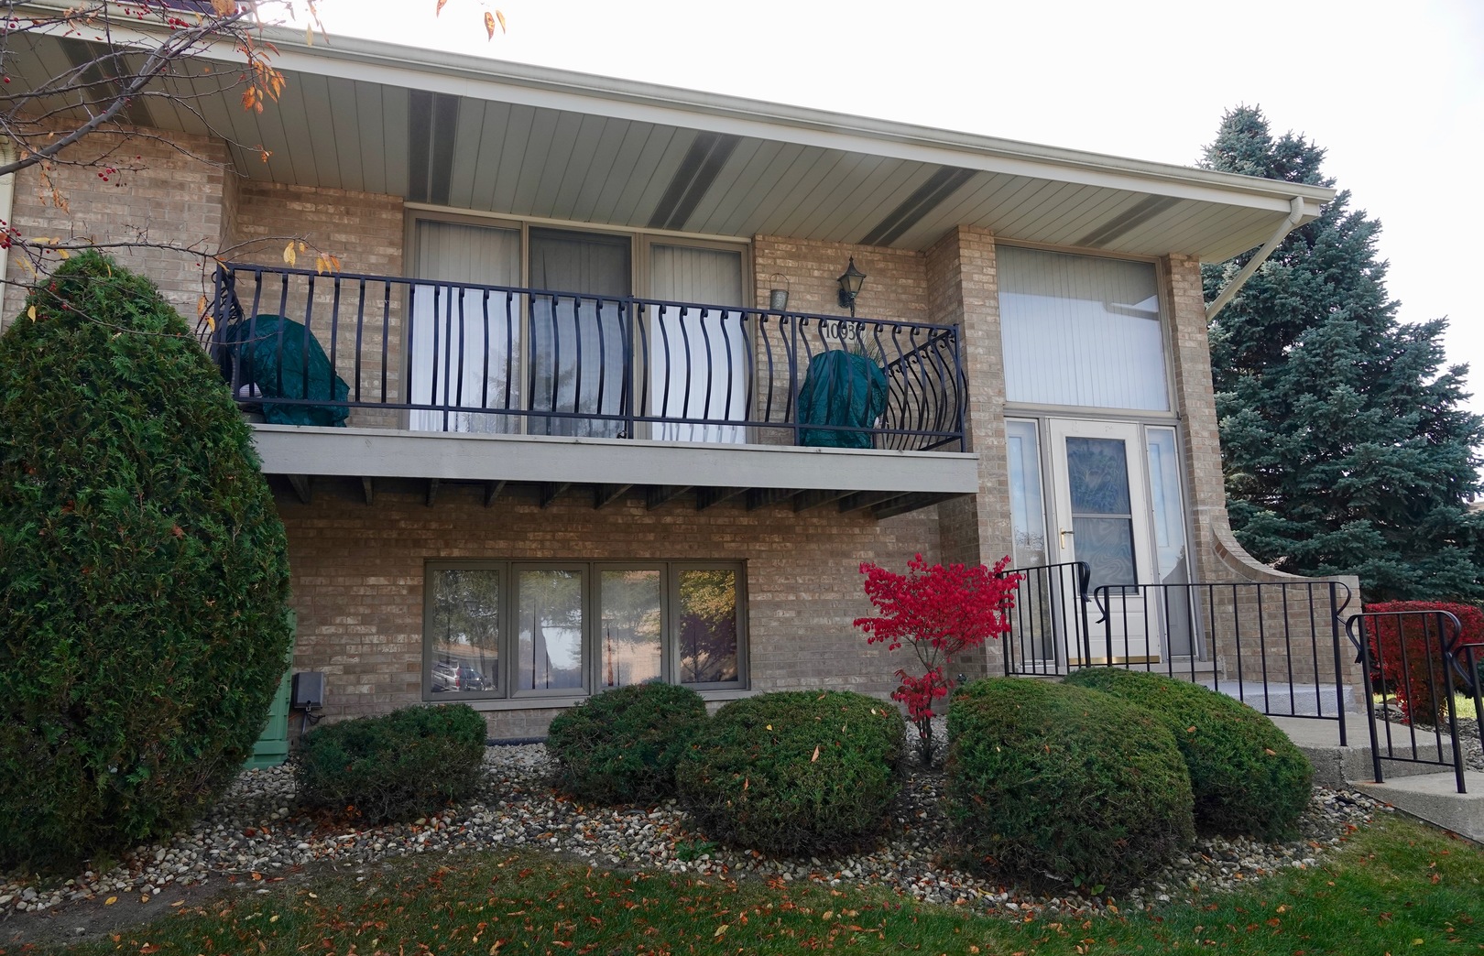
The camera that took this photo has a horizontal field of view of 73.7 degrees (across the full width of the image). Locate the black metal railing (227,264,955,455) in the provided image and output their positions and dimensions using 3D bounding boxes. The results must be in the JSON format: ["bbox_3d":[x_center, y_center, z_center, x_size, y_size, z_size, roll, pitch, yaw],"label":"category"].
[{"bbox_3d":[-0.913,-0.597,6.933,5.020,0.940,1.630,2,-10,-18],"label":"black metal railing"}]

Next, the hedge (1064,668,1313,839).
[{"bbox_3d":[2.193,1.346,5.030,1.182,0.745,1.242,2,-10,-18],"label":"hedge"}]

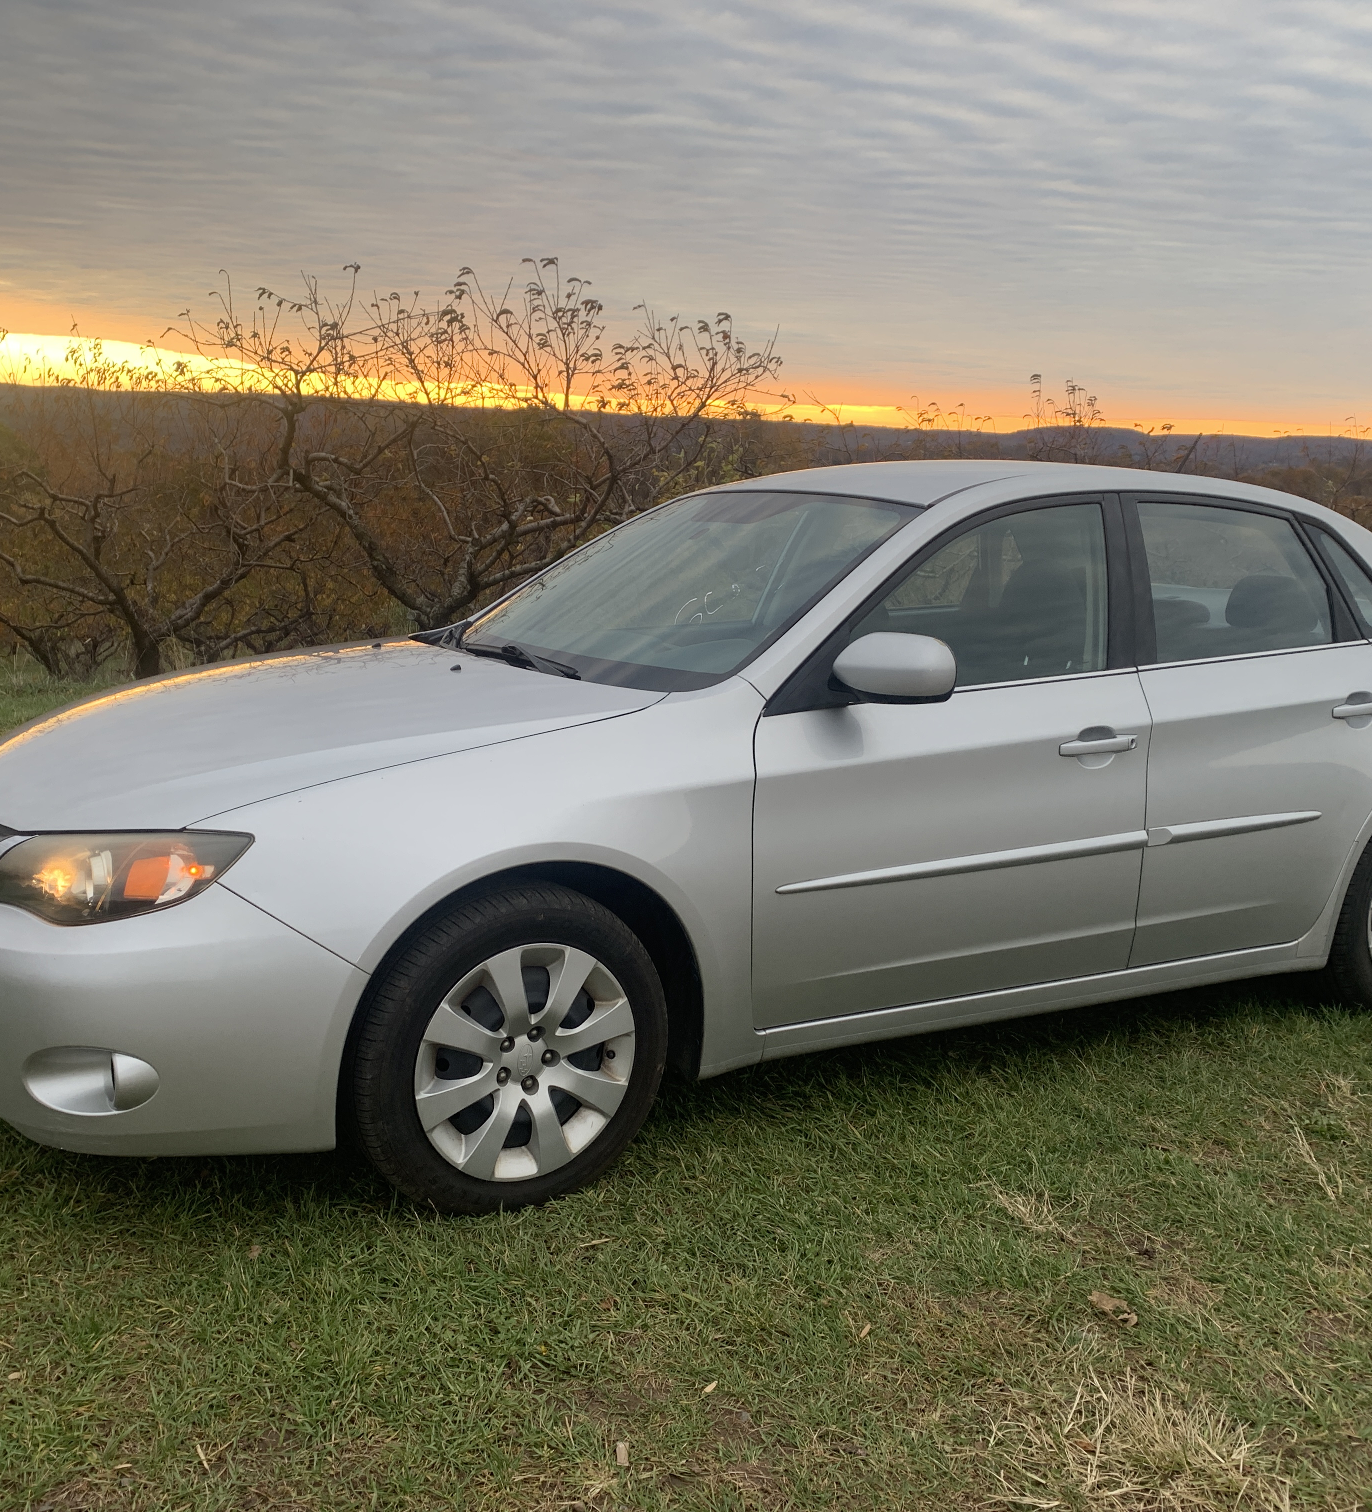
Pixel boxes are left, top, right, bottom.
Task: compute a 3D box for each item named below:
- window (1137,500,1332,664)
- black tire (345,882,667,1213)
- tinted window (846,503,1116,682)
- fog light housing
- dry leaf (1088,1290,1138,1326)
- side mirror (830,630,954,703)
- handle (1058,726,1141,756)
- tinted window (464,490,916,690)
[{"bbox_3d":[1.344,-0.426,3.723,0.610,0.390,0.040,-4,-12,-29],"label":"window"},{"bbox_3d":[-0.332,0.555,2.887,0.625,0.625,0.210,-4,10,-30],"label":"black tire"},{"bbox_3d":[0.650,-0.357,3.333,0.780,0.430,0.040,-4,-12,-29],"label":"tinted window"},{"bbox_3d":[-1.018,0.555,2.612,0.280,0.120,0.120,8,11,35],"label":"fog light housing"},{"bbox_3d":[0.717,0.929,2.538,0.065,0.030,0.095,-4,10,-29],"label":"dry leaf"},{"bbox_3d":[0.412,-0.177,3.032,0.160,0.145,0.200,-4,10,-29],"label":"side mirror"},{"bbox_3d":[0.922,-0.029,3.351,0.235,0.045,0.050,-4,10,-29],"label":"handle"},{"bbox_3d":[-0.087,-0.426,3.729,0.850,0.100,1.350,-36,24,-20],"label":"tinted window"}]

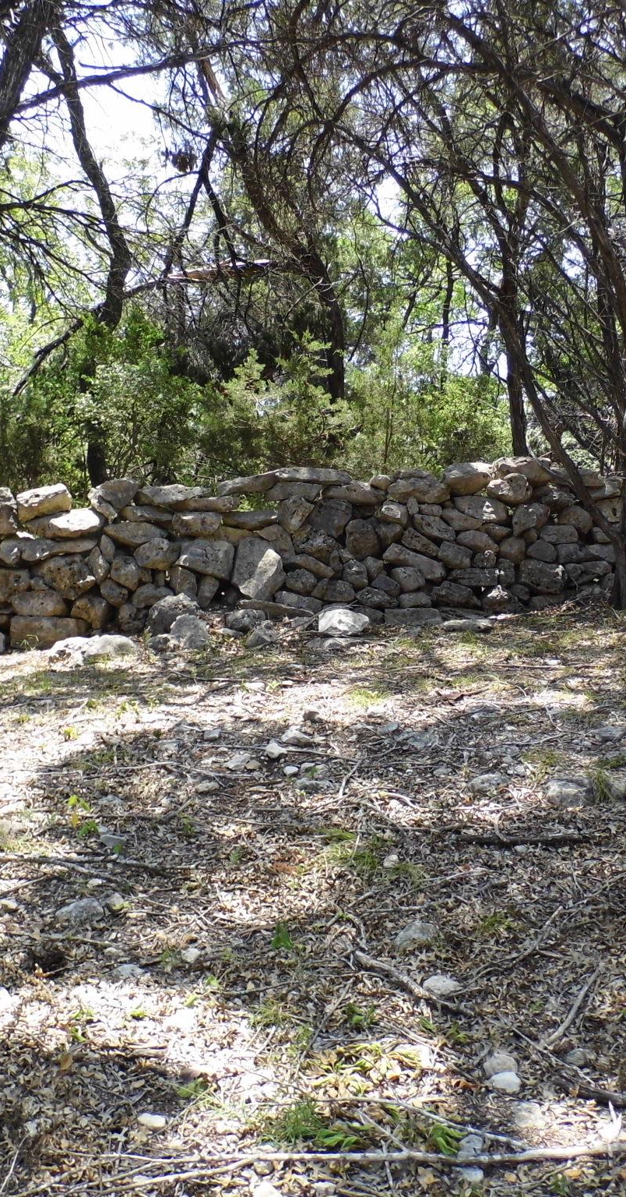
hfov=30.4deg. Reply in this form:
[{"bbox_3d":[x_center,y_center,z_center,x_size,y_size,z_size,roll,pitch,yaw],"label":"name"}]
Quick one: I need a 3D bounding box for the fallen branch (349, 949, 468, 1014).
[{"bbox_3d":[0.242,1.009,3.074,0.075,0.035,0.448,-9,11,-38],"label":"fallen branch"}]

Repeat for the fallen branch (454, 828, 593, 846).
[{"bbox_3d":[0.745,0.834,4.087,0.468,0.040,0.087,-1,9,9],"label":"fallen branch"}]

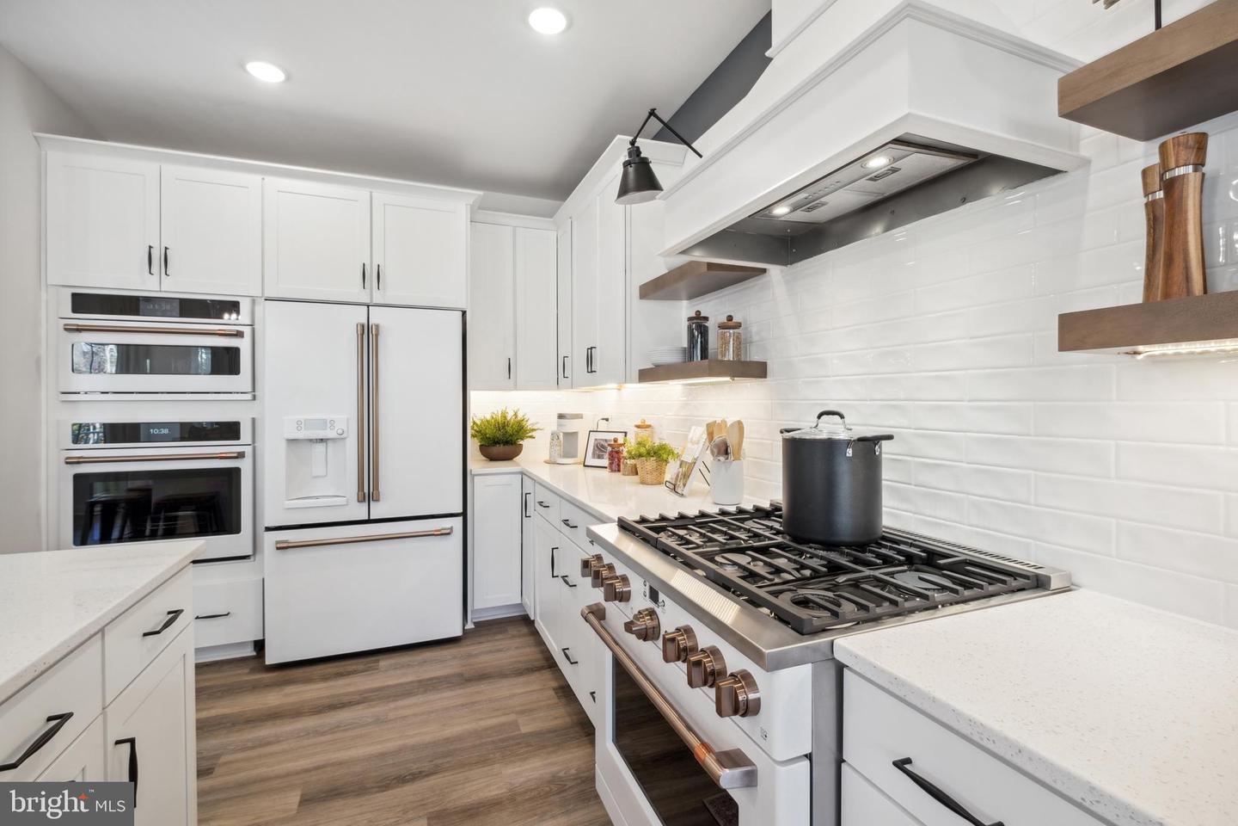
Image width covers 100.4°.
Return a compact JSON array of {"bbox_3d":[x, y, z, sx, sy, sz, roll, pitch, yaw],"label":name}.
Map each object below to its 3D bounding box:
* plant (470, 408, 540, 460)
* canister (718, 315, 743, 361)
[{"bbox_3d":[-0.784,0.140,3.528,0.450,0.346,0.410,0,1,-22],"label":"plant"},{"bbox_3d":[0.428,-0.287,1.993,0.094,0.184,0.094,0,1,0],"label":"canister"}]

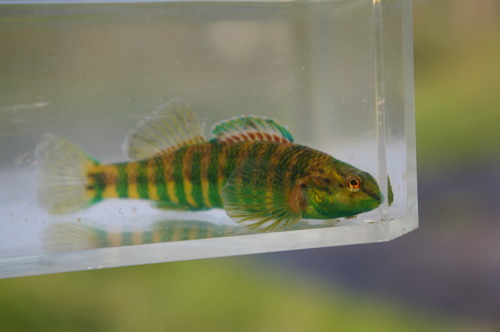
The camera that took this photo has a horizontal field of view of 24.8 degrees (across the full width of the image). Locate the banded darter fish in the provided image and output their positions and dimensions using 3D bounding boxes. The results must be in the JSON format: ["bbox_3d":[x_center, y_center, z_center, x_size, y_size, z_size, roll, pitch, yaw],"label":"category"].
[{"bbox_3d":[-0.008,-0.001,0.193,0.062,0.021,0.014,3,7,17],"label":"banded darter fish"}]

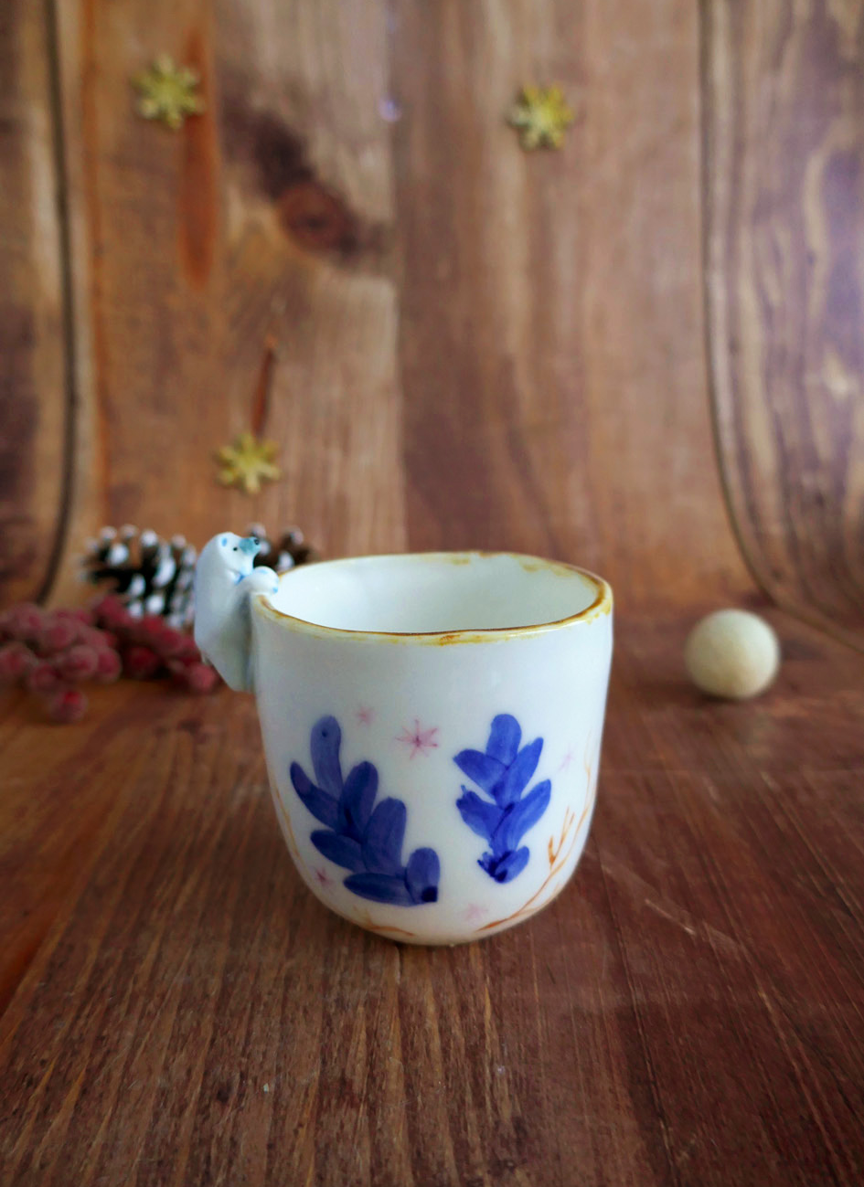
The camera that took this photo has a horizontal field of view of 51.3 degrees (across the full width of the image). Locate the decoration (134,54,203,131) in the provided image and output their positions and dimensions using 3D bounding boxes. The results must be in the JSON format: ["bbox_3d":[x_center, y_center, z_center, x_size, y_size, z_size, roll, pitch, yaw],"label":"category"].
[{"bbox_3d":[-0.148,-0.283,0.507,0.038,0.041,0.005,-2,3,-2],"label":"decoration"}]

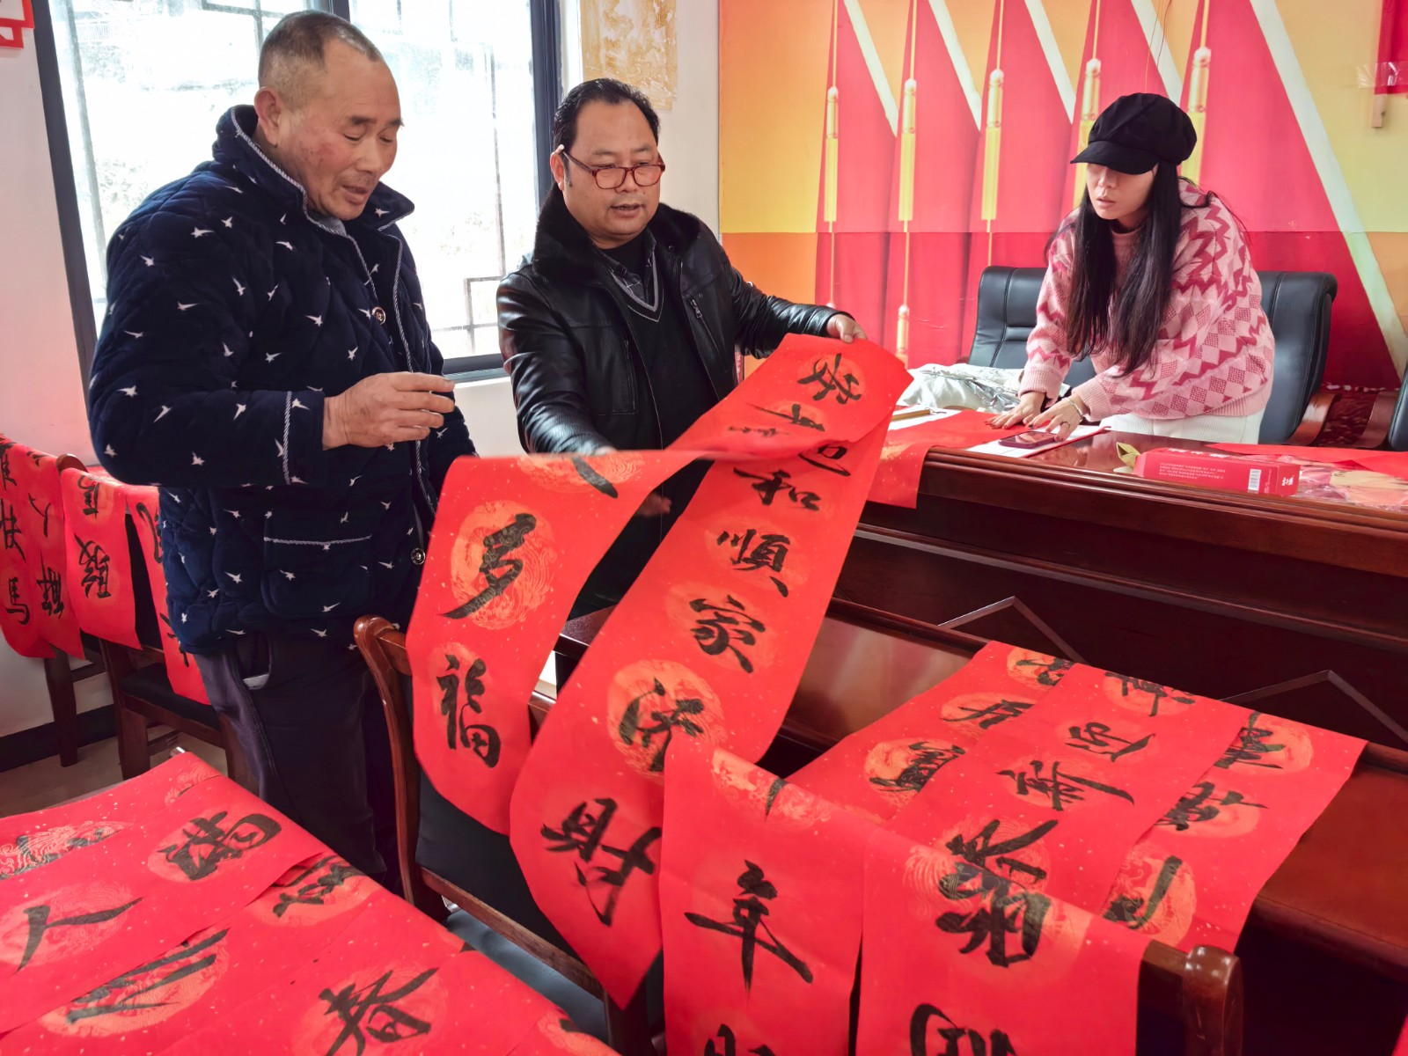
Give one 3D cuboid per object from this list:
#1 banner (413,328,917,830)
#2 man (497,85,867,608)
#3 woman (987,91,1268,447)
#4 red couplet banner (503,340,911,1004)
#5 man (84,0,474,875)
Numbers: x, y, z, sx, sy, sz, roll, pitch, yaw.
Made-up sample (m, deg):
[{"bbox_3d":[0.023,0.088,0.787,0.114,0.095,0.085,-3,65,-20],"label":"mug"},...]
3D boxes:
[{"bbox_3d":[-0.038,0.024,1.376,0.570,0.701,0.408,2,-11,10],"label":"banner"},{"bbox_3d":[-0.054,0.122,1.803,0.570,1.632,0.480,-7,15,-24],"label":"man"},{"bbox_3d":[0.974,-0.160,2.435,0.620,1.500,0.520,-14,19,-42],"label":"woman"},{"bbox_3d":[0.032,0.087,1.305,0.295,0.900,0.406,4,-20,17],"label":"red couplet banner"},{"bbox_3d":[-0.569,0.153,1.614,0.450,1.670,0.560,4,15,16],"label":"man"}]

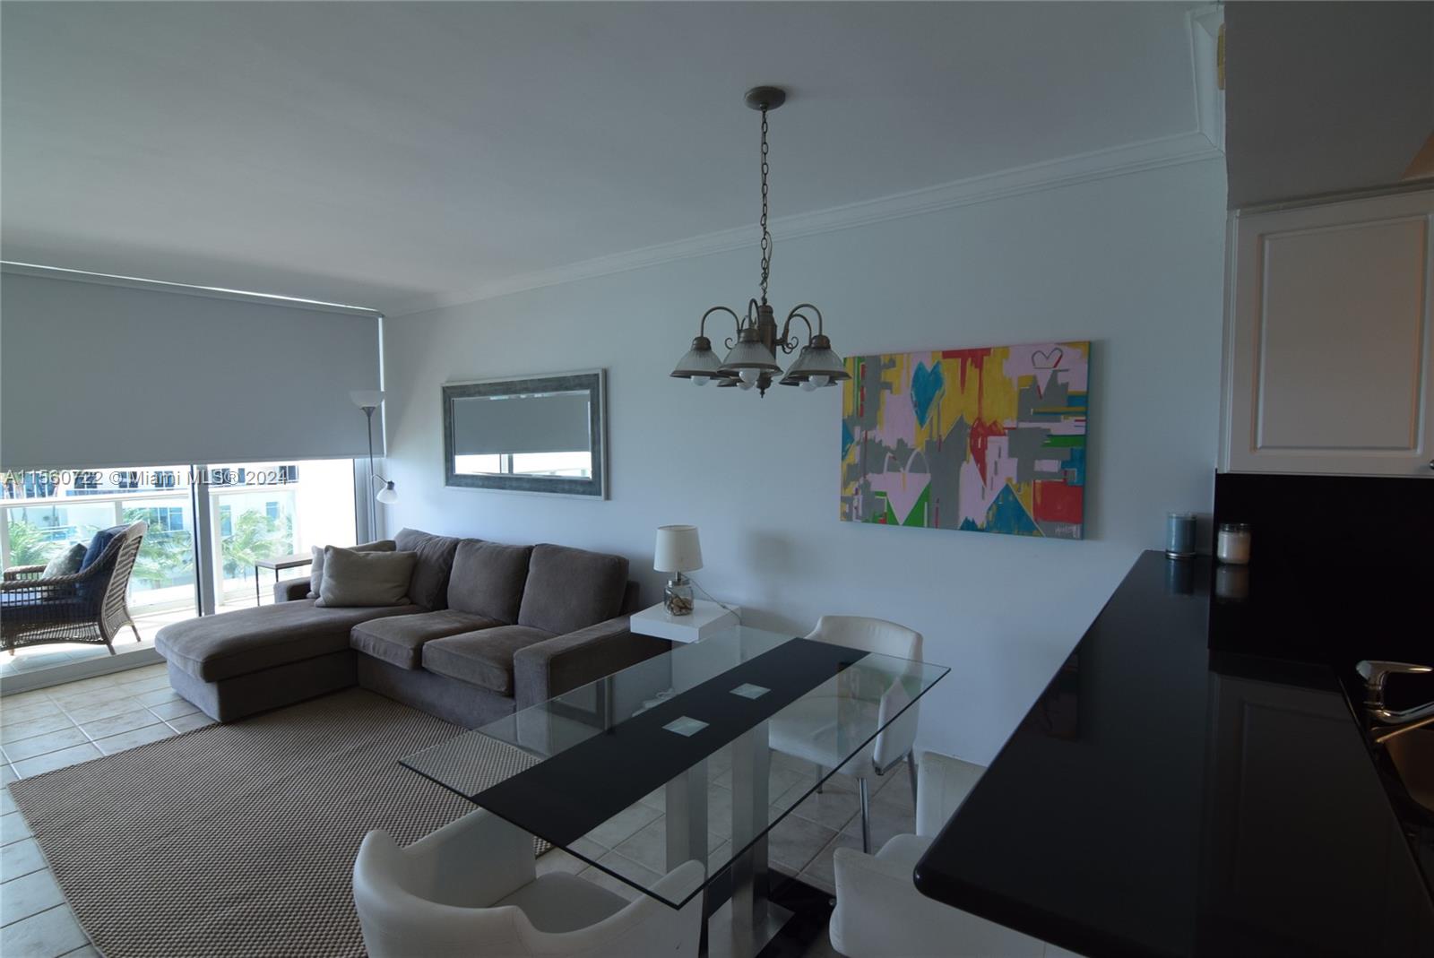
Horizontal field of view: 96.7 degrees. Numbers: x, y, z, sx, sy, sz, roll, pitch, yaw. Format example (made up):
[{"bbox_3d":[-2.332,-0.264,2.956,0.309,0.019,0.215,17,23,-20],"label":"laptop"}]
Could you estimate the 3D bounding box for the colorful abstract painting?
[{"bbox_3d":[1.024,-0.166,2.775,1.015,0.776,0.040,3,5,36],"label":"colorful abstract painting"}]

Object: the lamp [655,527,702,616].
[{"bbox_3d":[-0.205,0.490,3.444,0.258,0.455,0.258,0,4,0],"label":"lamp"}]

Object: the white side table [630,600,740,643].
[{"bbox_3d":[-0.164,0.999,3.397,0.420,0.595,0.455,3,4,36],"label":"white side table"}]

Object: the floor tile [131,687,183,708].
[{"bbox_3d":[-3.203,1.265,3.734,0.287,0.010,0.287,3,5,36],"label":"floor tile"}]

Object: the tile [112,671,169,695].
[{"bbox_3d":[-3.489,1.270,3.943,0.310,0.015,0.295,3,4,36],"label":"tile"}]

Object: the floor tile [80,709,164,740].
[{"bbox_3d":[-3.130,1.291,3.349,0.287,0.010,0.287,3,5,36],"label":"floor tile"}]

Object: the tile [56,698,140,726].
[{"bbox_3d":[-3.362,1.279,3.509,0.287,0.010,0.287,3,5,36],"label":"tile"}]

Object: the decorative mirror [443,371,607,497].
[{"bbox_3d":[-1.404,-0.307,4.490,1.767,0.809,0.040,3,4,36],"label":"decorative mirror"}]

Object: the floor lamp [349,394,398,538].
[{"bbox_3d":[-2.691,0.245,5.082,0.375,1.893,0.270,3,4,36],"label":"floor lamp"}]

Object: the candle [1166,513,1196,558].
[{"bbox_3d":[1.629,0.202,2.230,0.084,0.152,0.084,3,4,36],"label":"candle"}]

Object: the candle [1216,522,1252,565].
[{"bbox_3d":[1.745,0.222,2.151,0.088,0.122,0.088,3,4,36],"label":"candle"}]

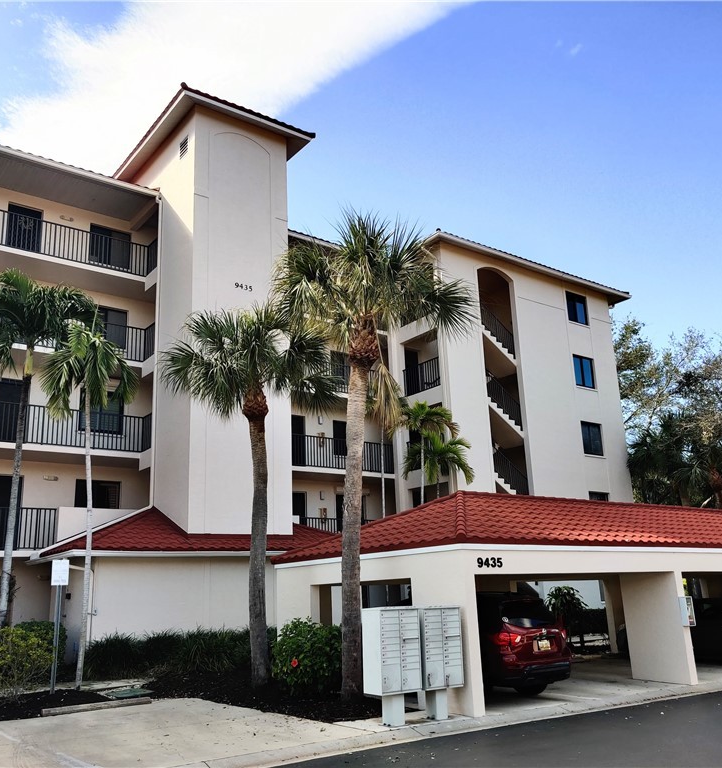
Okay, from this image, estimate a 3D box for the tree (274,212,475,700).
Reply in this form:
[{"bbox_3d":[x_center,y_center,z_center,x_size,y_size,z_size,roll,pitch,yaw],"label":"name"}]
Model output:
[{"bbox_3d":[0.350,0.961,14.792,3.805,9.035,3.728,-3,-15,1],"label":"tree"}]

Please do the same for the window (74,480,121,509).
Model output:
[{"bbox_3d":[-7.682,3.487,23.310,1.330,1.300,0.120,9,-19,-36],"label":"window"}]

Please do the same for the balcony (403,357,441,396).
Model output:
[{"bbox_3d":[2.148,-0.210,28.190,0.080,1.050,1.850,9,-19,-36],"label":"balcony"}]

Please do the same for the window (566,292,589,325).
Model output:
[{"bbox_3d":[8.926,-3.061,33.024,1.272,1.321,0.116,9,-19,-37],"label":"window"}]

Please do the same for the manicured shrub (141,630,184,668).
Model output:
[{"bbox_3d":[-4.197,5.592,16.887,0.850,0.850,0.850,9,-19,-37],"label":"manicured shrub"}]

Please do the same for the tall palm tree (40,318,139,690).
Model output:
[{"bbox_3d":[-5.266,2.097,15.290,2.000,7.100,2.000,9,-19,-37],"label":"tall palm tree"}]

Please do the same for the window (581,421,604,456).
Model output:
[{"bbox_3d":[9.145,2.185,31.572,1.295,1.304,0.100,9,-19,-37],"label":"window"}]

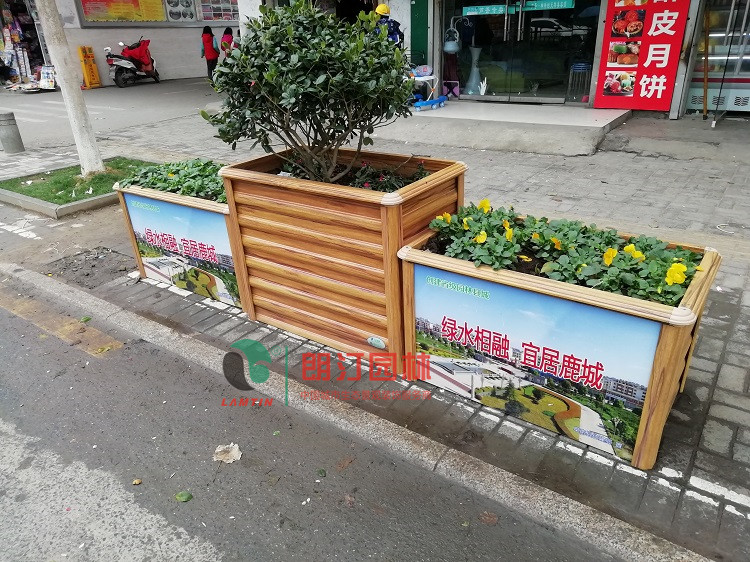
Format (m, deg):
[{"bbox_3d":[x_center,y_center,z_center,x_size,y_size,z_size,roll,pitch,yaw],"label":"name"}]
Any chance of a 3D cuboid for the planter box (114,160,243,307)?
[{"bbox_3d":[-0.981,-0.330,3.431,1.032,0.667,0.568,14,30,32],"label":"planter box"}]

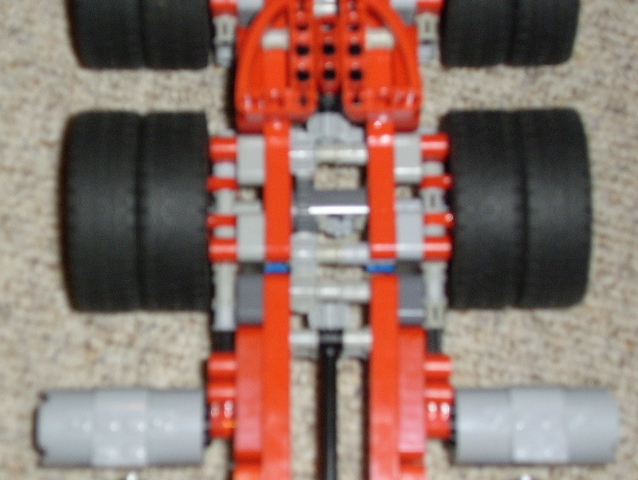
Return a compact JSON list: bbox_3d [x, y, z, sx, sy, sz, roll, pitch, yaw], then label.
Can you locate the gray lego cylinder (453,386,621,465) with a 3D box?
[{"bbox_3d":[0.063,0.056,0.339,0.048,0.024,0.024,0,80,0],"label":"gray lego cylinder"}]

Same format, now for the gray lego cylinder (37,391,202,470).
[{"bbox_3d":[-0.057,0.056,0.339,0.048,0.024,0.024,0,80,0],"label":"gray lego cylinder"}]

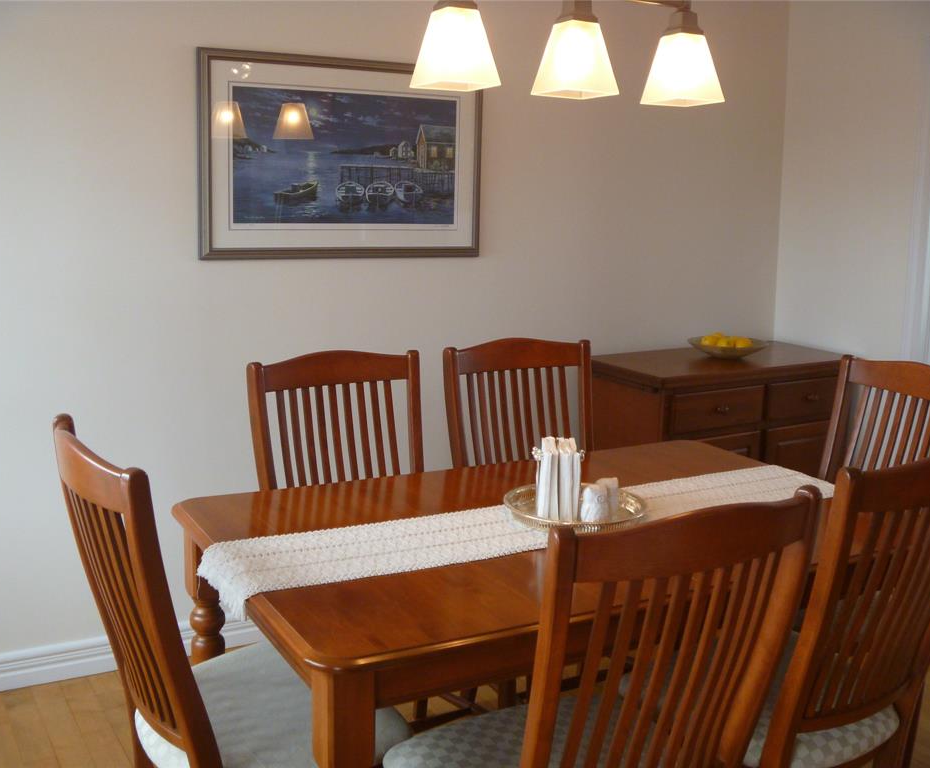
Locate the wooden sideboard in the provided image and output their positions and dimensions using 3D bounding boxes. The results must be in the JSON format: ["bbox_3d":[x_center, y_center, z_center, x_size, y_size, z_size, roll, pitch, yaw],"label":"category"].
[{"bbox_3d":[0.922,0.329,3.833,0.950,0.860,0.490,-5,11,-30],"label":"wooden sideboard"}]

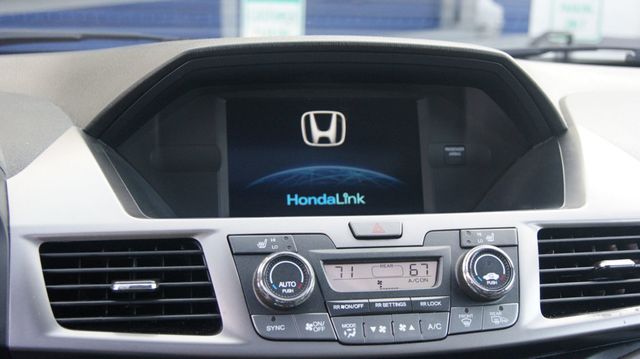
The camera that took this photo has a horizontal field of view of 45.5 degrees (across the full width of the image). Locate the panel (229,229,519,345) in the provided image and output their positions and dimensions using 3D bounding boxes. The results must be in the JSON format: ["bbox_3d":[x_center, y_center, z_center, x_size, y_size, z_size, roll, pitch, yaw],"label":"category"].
[{"bbox_3d":[0.043,0.069,0.498,0.202,0.078,0.040,-1,-30,-11],"label":"panel"}]

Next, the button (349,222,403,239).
[{"bbox_3d":[0.039,0.035,0.518,0.038,0.011,0.010,-1,-30,-11],"label":"button"}]

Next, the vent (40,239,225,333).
[{"bbox_3d":[-0.120,0.072,0.487,0.117,0.064,0.031,0,-31,-5],"label":"vent"}]

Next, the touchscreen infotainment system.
[{"bbox_3d":[0.004,-0.021,0.694,0.177,0.107,0.020,-1,-8,-11],"label":"touchscreen infotainment system"}]

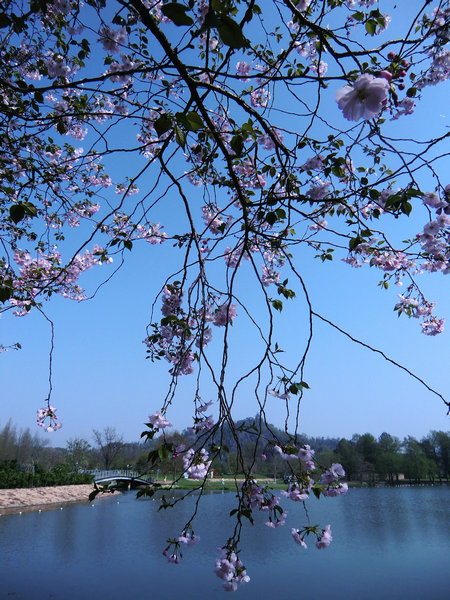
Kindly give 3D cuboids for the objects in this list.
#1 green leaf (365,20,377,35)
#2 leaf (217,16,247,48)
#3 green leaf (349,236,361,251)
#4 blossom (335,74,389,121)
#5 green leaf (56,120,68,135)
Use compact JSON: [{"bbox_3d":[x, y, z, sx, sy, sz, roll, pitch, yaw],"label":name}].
[{"bbox_3d":[0.472,-0.884,1.350,0.036,0.014,0.042,-12,-63,25],"label":"green leaf"},{"bbox_3d":[0.010,-0.398,0.620,0.046,0.016,0.052,-1,-57,1],"label":"leaf"},{"bbox_3d":[0.436,-0.190,1.400,0.036,0.045,0.015,-8,5,18],"label":"green leaf"},{"bbox_3d":[0.128,-0.189,0.390,0.050,0.026,0.044,-10,-69,22],"label":"blossom"},{"bbox_3d":[-0.508,-0.539,1.300,0.035,0.042,0.014,11,17,-25],"label":"green leaf"}]

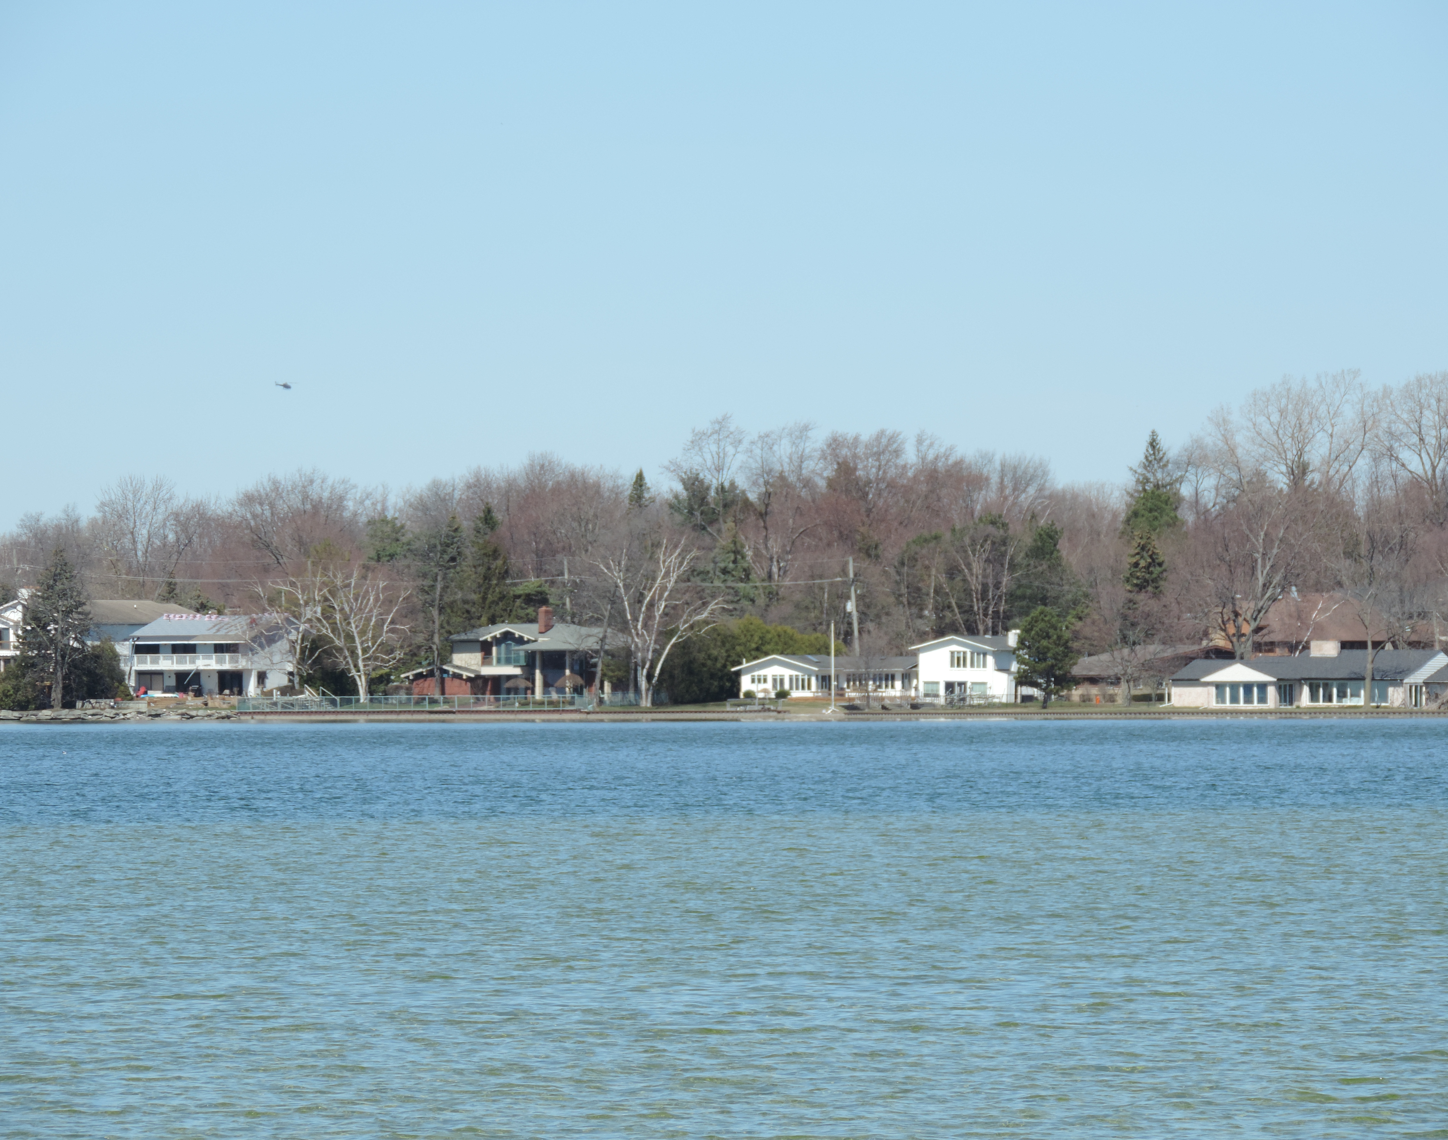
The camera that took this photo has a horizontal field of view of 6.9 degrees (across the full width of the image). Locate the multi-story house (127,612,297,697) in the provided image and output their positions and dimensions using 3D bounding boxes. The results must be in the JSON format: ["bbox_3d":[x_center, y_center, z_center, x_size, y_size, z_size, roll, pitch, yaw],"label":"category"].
[{"bbox_3d":[-46.539,7.729,1107.000,12.600,7.730,11.500,0,-1,26],"label":"multi-story house"}]

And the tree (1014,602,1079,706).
[{"bbox_3d":[28.514,7.653,1066.000,5.766,9.120,5.766,0,-1,0],"label":"tree"}]

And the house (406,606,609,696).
[{"bbox_3d":[-19.382,7.451,1098.000,16.000,8.310,12.000,0,-1,25],"label":"house"}]

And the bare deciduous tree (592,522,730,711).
[{"bbox_3d":[-5.693,4.176,1082.000,12.100,16.120,11.000,0,-1,0],"label":"bare deciduous tree"}]

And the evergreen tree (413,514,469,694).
[{"bbox_3d":[-25.612,3.141,1092.000,5.000,16.480,5.000,0,-1,0],"label":"evergreen tree"}]

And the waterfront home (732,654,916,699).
[{"bbox_3d":[9.044,9.523,1082.000,15.800,4.043,11.000,0,-1,16],"label":"waterfront home"}]

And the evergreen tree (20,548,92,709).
[{"bbox_3d":[-58.965,5.184,1065.000,6.389,14.244,6.389,0,-1,0],"label":"evergreen tree"}]

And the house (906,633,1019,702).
[{"bbox_3d":[22.357,8.762,1080.000,8.800,6.370,11.000,0,-1,26],"label":"house"}]

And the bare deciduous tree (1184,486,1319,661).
[{"bbox_3d":[48.158,1.836,1098.000,12.418,19.760,12.418,0,-1,0],"label":"bare deciduous tree"}]

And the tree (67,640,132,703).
[{"bbox_3d":[-56.952,9.339,1101.000,5.900,5.790,4.800,0,-1,0],"label":"tree"}]

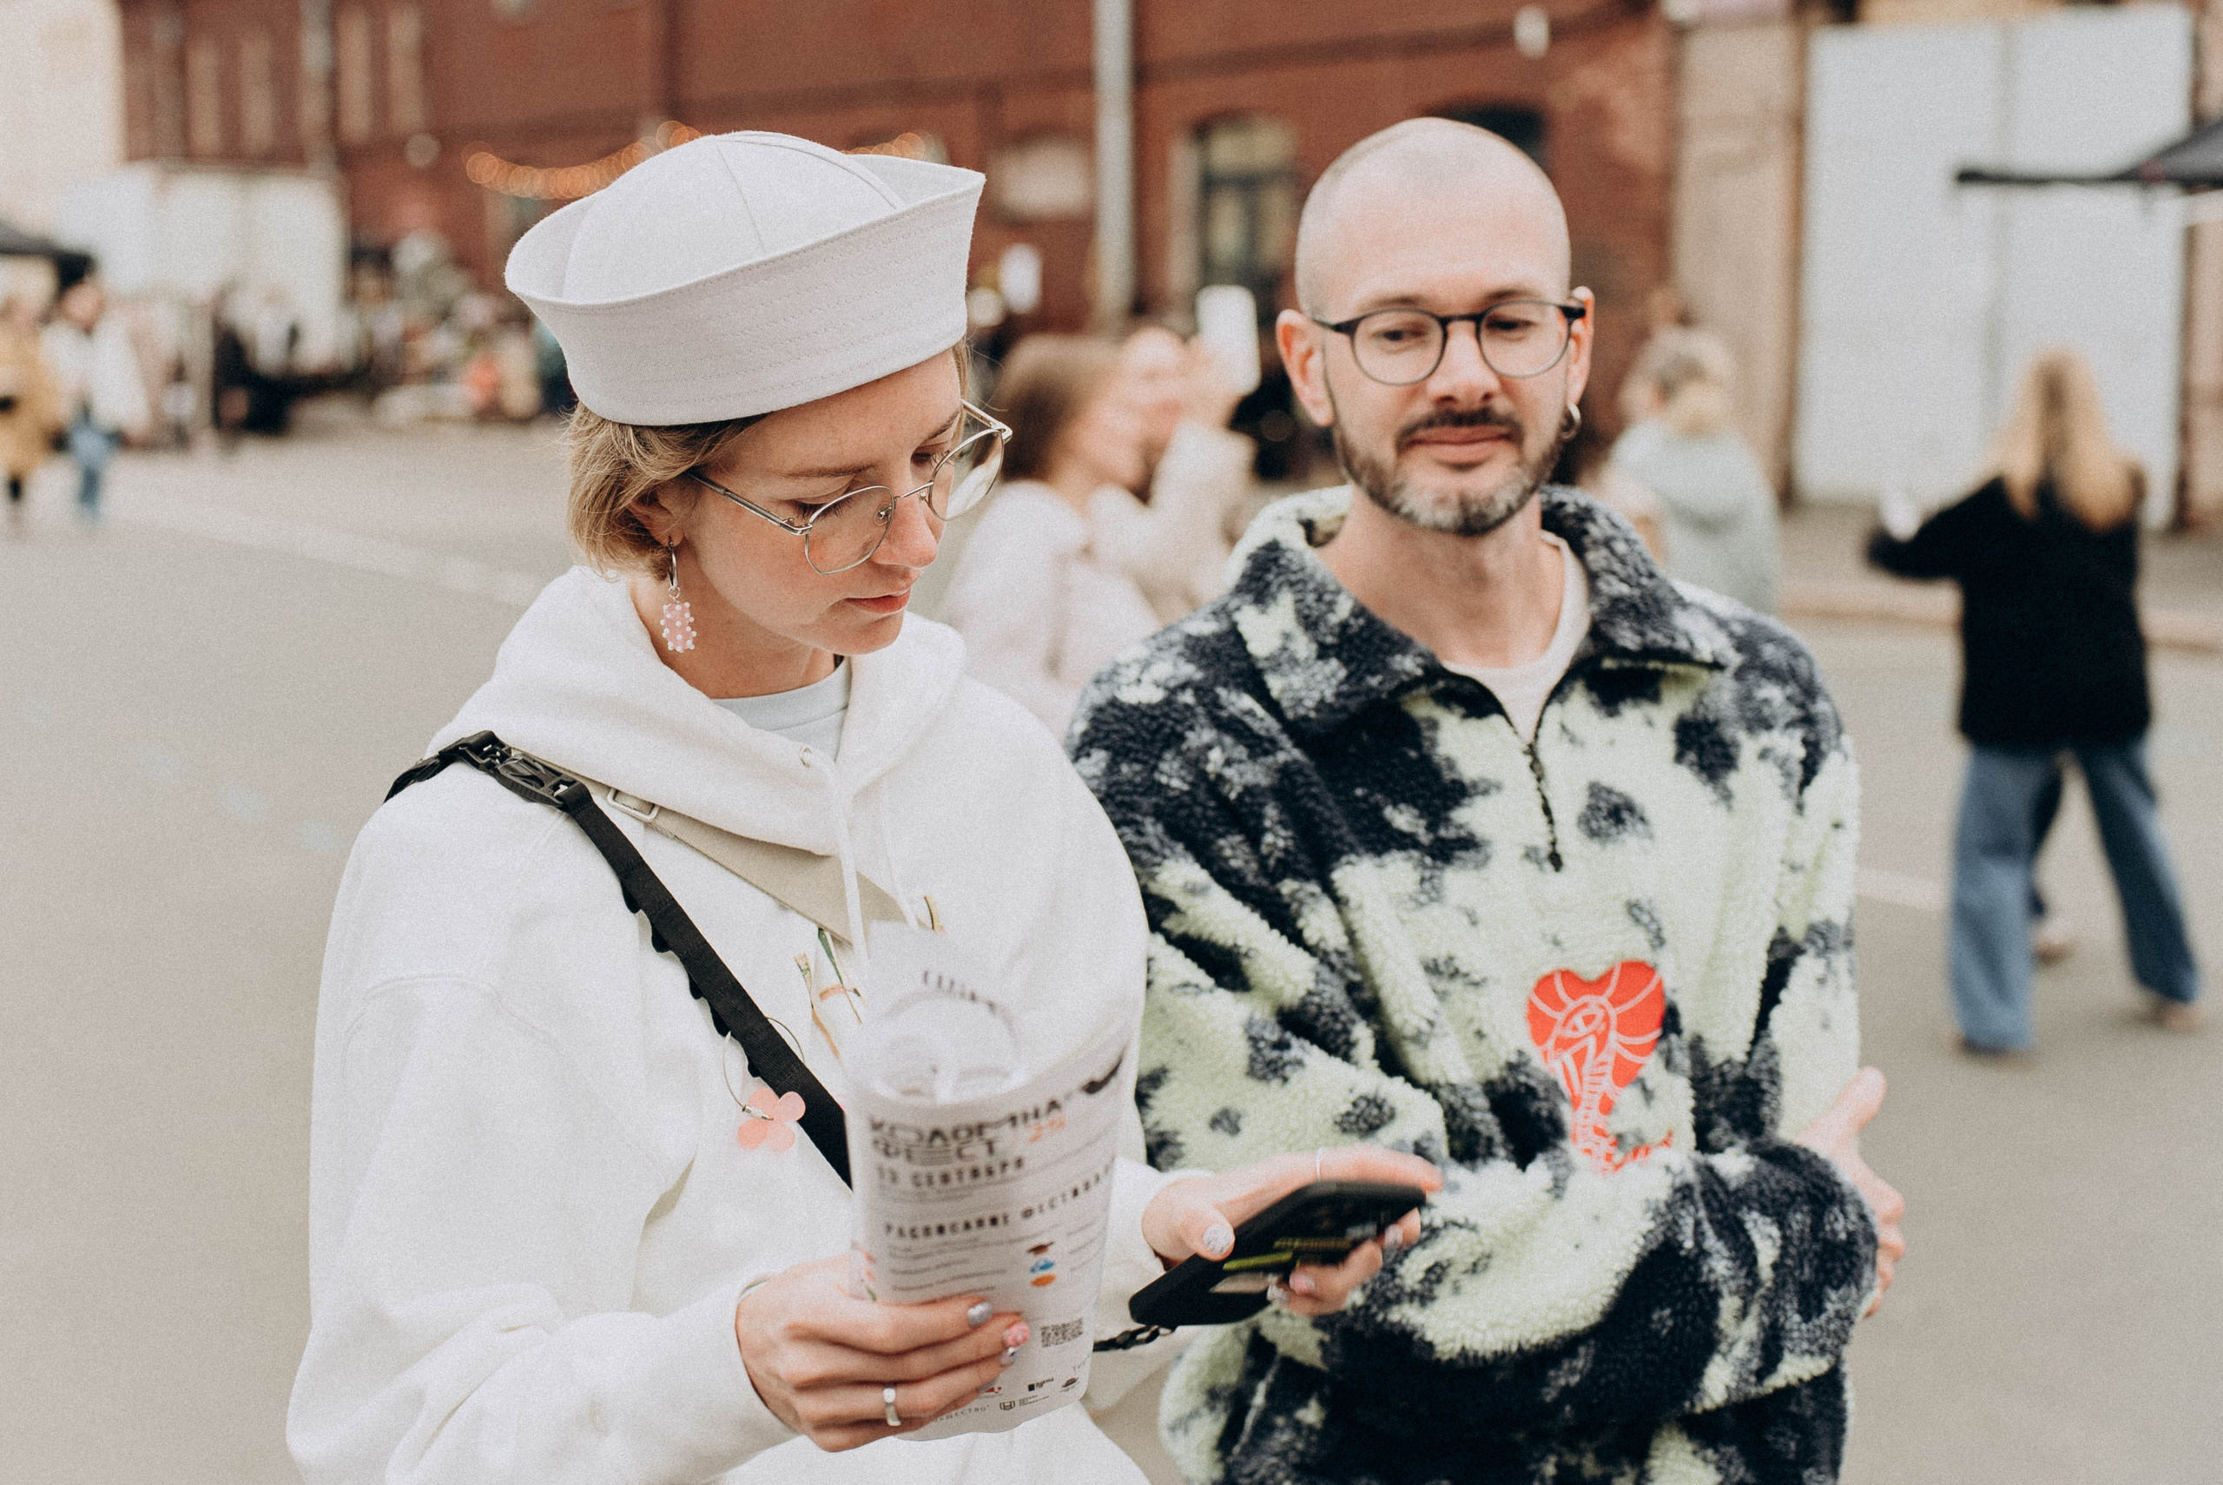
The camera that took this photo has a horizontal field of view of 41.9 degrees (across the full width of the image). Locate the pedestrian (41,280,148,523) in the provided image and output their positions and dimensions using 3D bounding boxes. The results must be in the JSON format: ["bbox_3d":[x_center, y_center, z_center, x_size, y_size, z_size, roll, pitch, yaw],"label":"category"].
[{"bbox_3d":[-7.300,-2.426,20.875,0.620,1.740,0.420,-2,9,-12],"label":"pedestrian"}]

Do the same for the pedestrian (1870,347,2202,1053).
[{"bbox_3d":[2.154,-0.115,6.763,0.700,1.610,0.520,1,9,6],"label":"pedestrian"}]

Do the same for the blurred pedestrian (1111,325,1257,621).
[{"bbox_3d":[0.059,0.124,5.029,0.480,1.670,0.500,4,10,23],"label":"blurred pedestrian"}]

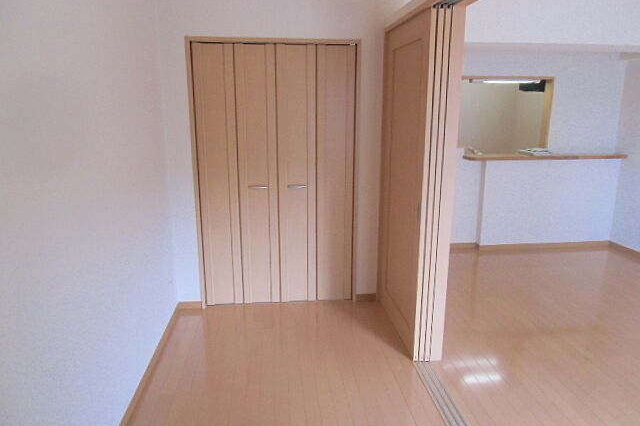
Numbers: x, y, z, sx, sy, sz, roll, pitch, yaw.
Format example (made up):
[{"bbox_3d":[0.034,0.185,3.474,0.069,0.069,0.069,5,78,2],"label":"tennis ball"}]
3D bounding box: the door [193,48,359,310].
[{"bbox_3d":[-0.318,-0.239,3.381,1.173,1.992,0.050,-2,14,-6],"label":"door"}]

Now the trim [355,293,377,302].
[{"bbox_3d":[0.381,0.695,3.645,0.166,0.062,0.013,-2,14,-6],"label":"trim"}]

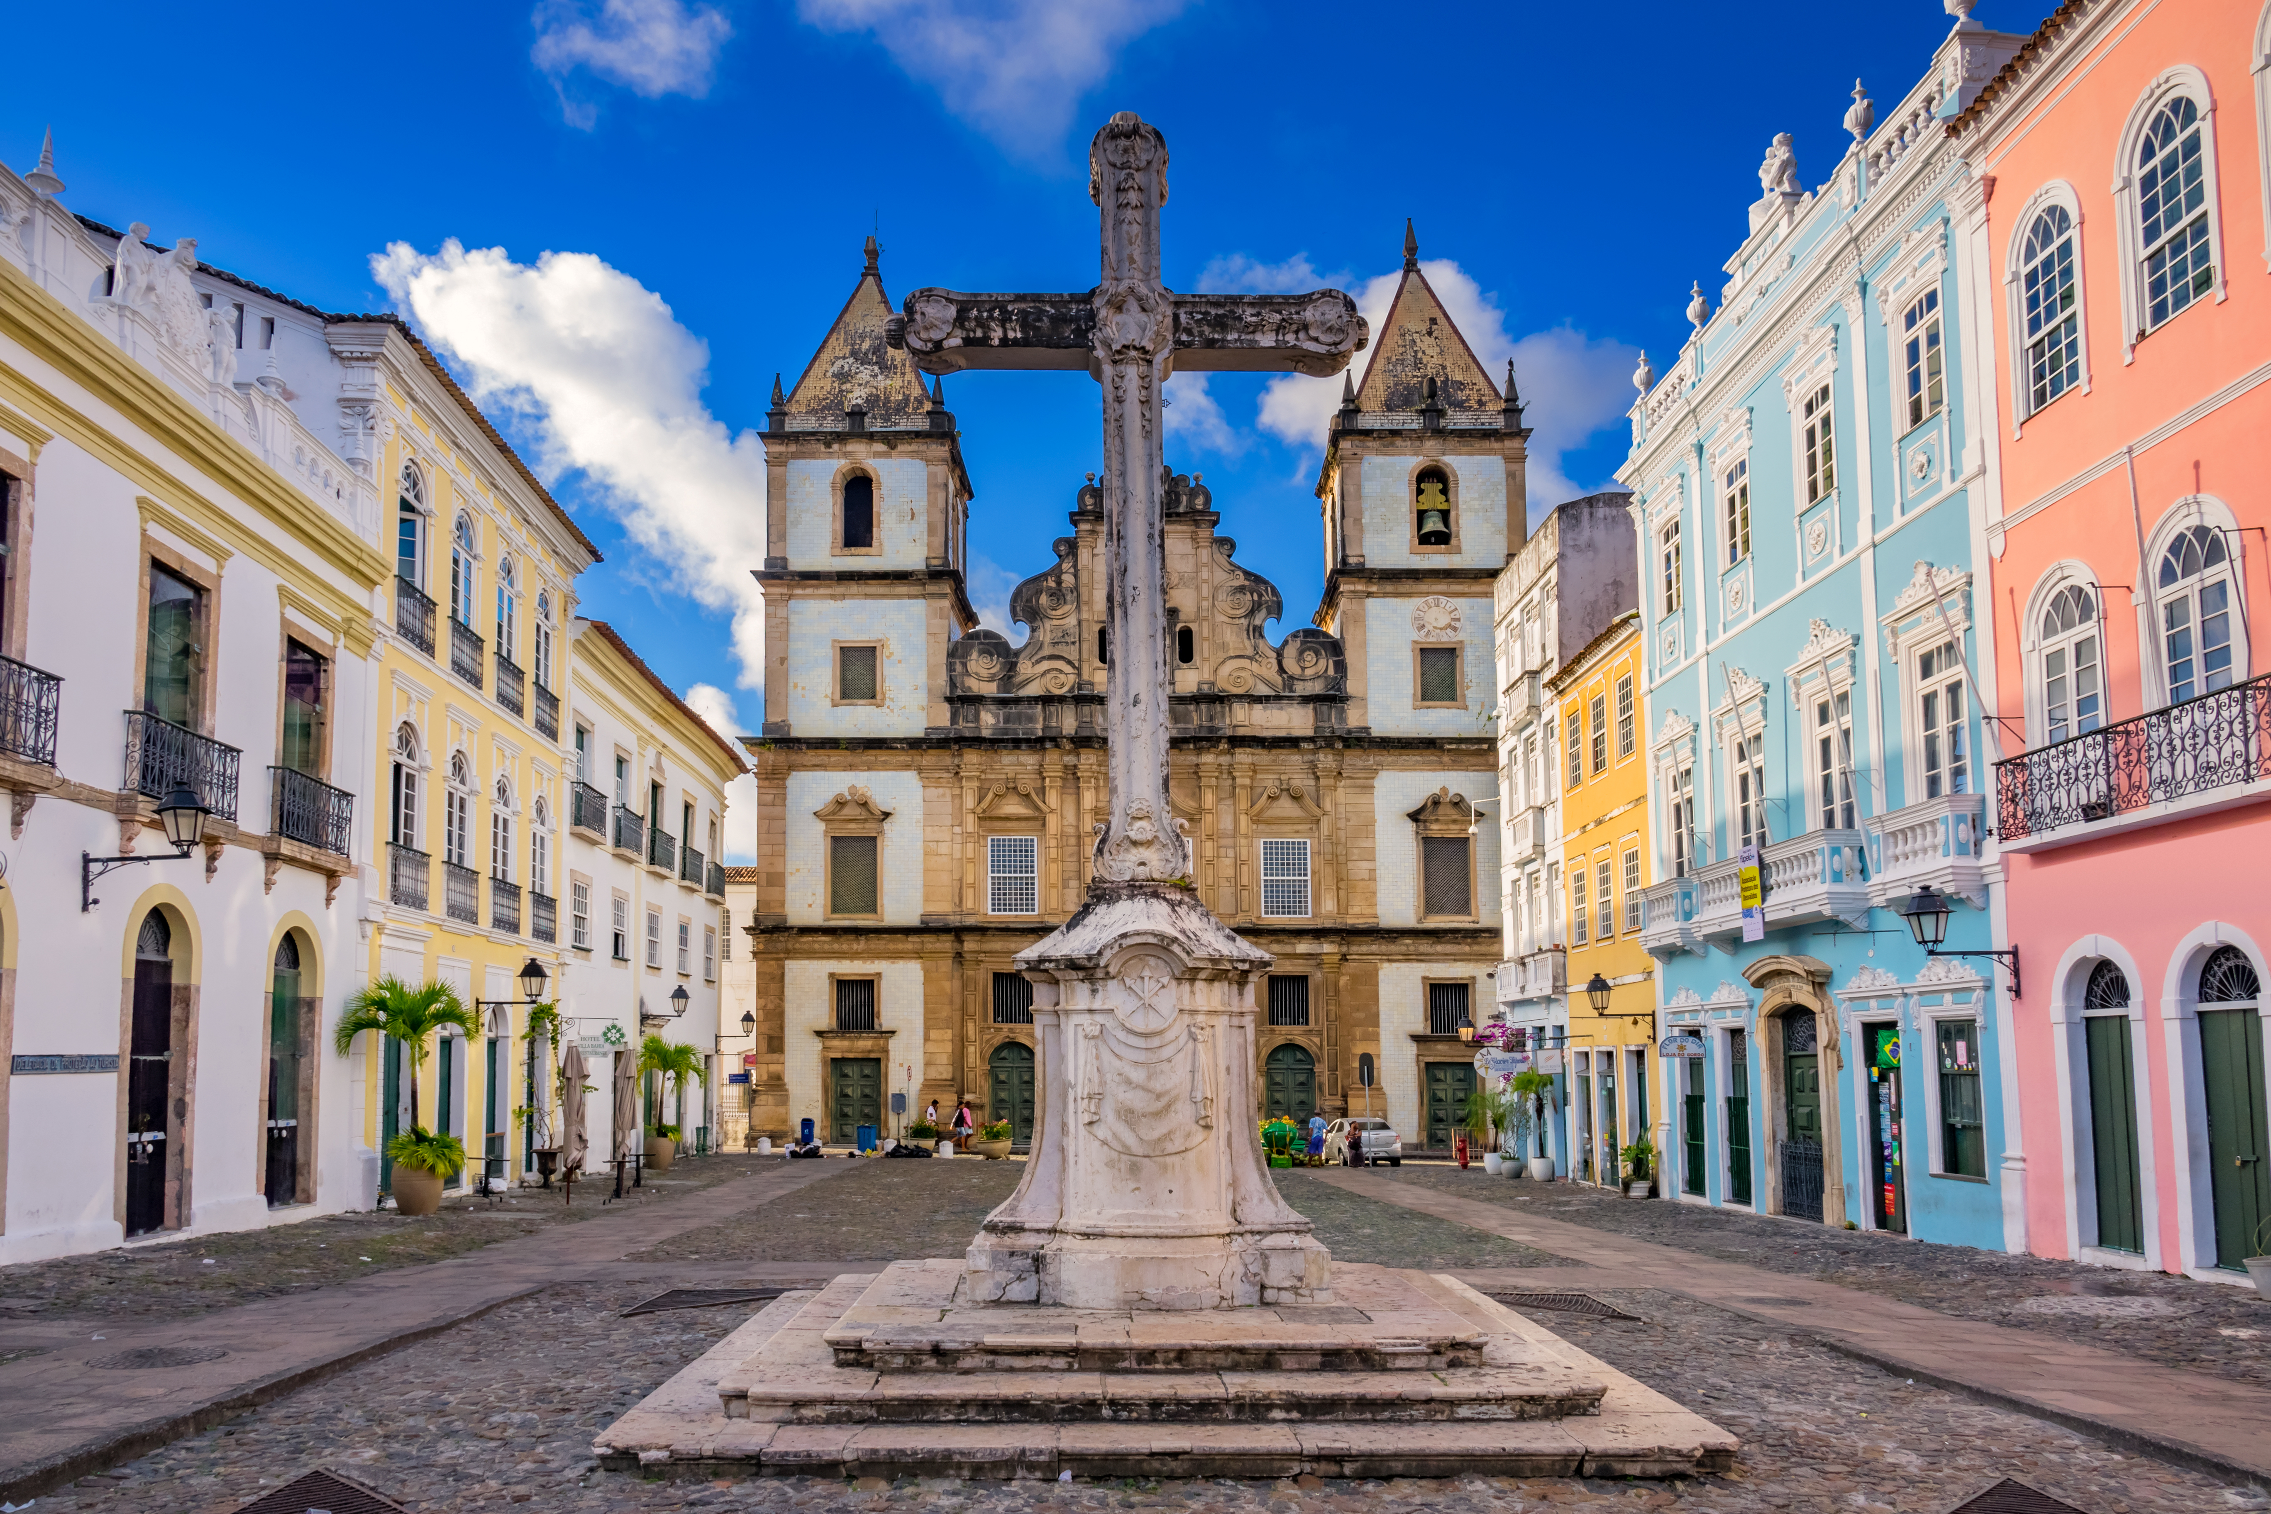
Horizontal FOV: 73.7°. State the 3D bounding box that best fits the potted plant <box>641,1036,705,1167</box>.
[{"bbox_3d":[-11.469,8.531,37.128,1.500,3.150,1.500,0,-11,-2],"label":"potted plant"}]

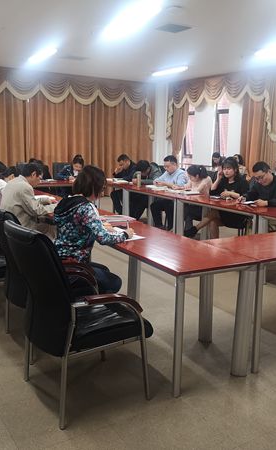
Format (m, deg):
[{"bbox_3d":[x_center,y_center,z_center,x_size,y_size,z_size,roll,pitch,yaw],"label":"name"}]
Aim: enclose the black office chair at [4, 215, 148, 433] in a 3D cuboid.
[{"bbox_3d":[-0.309,0.485,2.673,0.760,1.010,0.600,-5,12,-30],"label":"black office chair"}]

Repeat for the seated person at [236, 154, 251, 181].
[{"bbox_3d":[1.931,-0.701,8.793,0.750,1.210,0.500,-5,12,-30],"label":"seated person"}]

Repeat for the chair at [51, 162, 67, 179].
[{"bbox_3d":[-1.333,-0.728,9.532,0.600,1.030,0.720,-5,12,-31],"label":"chair"}]

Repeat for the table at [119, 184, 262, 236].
[{"bbox_3d":[0.719,0.020,5.995,0.620,0.760,2.800,-5,12,-30],"label":"table"}]

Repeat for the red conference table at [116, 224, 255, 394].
[{"bbox_3d":[0.114,0.493,3.410,0.620,0.750,1.420,-5,13,-32],"label":"red conference table"}]

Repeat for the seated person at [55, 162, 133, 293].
[{"bbox_3d":[-0.313,0.225,3.367,0.800,1.270,0.520,-5,12,-30],"label":"seated person"}]

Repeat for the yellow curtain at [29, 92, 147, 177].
[{"bbox_3d":[-1.099,-2.046,12.370,3.750,2.620,0.200,-5,12,-33],"label":"yellow curtain"}]

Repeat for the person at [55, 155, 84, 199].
[{"bbox_3d":[-1.137,-0.584,7.695,0.560,1.180,0.800,-5,13,-31],"label":"person"}]

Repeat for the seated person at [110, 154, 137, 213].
[{"bbox_3d":[-0.187,-0.687,8.337,0.880,1.190,0.560,-5,13,-32],"label":"seated person"}]

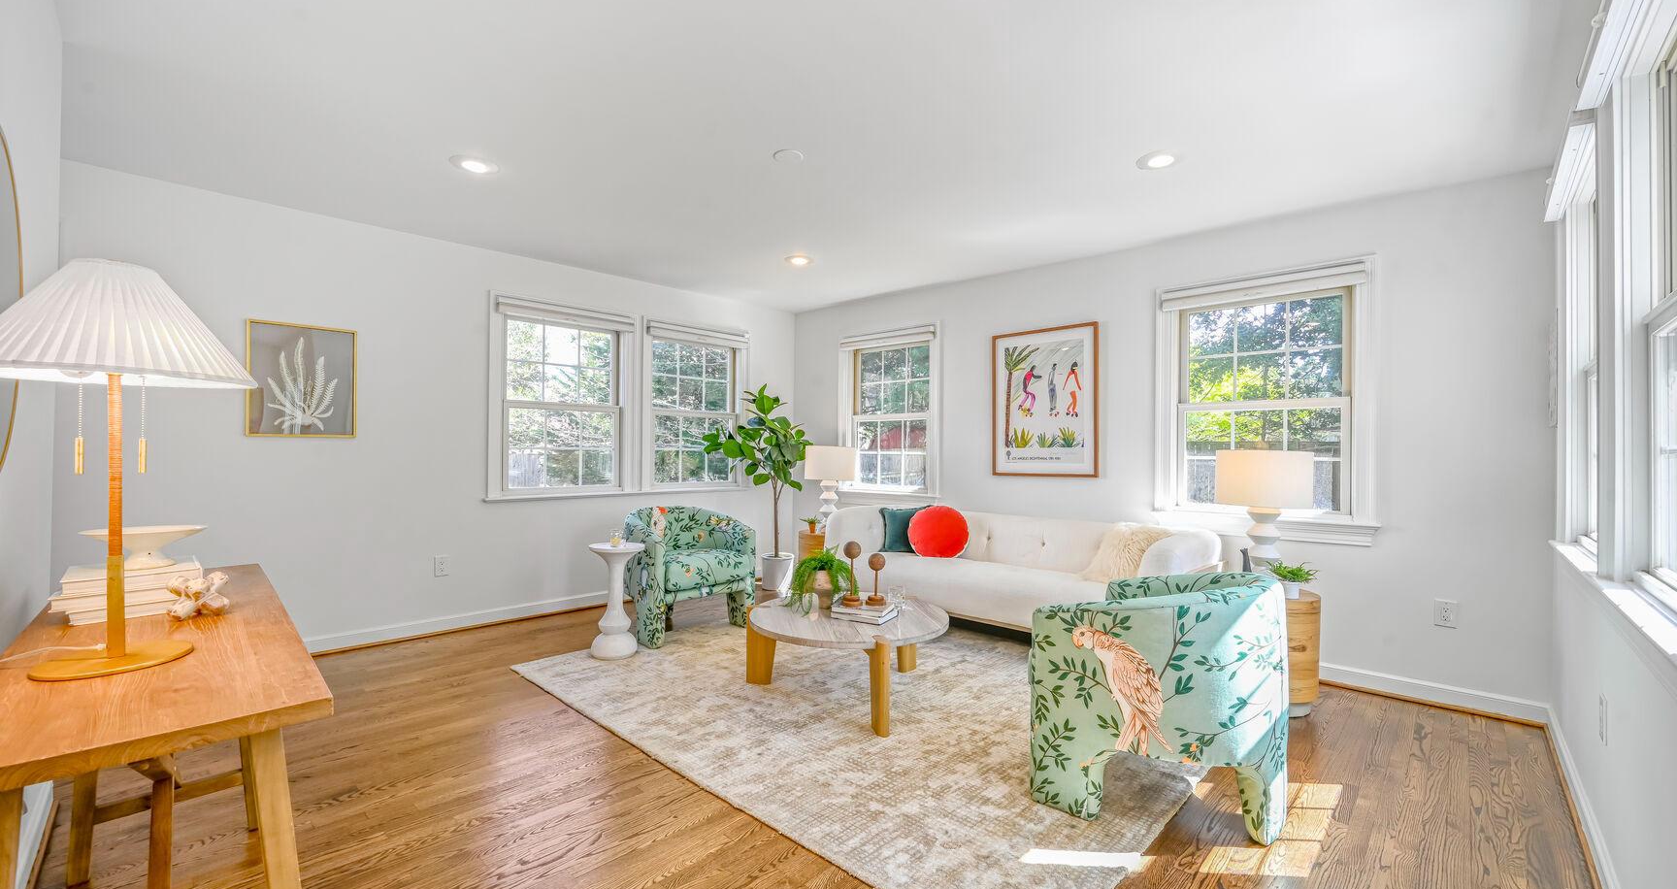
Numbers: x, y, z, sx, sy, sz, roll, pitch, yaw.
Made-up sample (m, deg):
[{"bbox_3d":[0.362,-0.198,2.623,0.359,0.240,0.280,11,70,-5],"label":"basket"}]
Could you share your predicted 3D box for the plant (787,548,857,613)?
[{"bbox_3d":[-0.075,0.663,3.238,0.361,0.296,0.341,0,-1,0],"label":"plant"}]

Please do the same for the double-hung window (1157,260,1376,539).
[{"bbox_3d":[2.284,-0.243,3.580,1.020,1.360,0.110,0,-1,44],"label":"double-hung window"}]

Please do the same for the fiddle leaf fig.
[{"bbox_3d":[-0.663,0.215,5.371,0.883,1.426,0.763,0,-1,0],"label":"fiddle leaf fig"}]

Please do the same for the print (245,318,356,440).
[{"bbox_3d":[-2.933,-0.345,3.580,0.030,0.607,0.472,0,-1,44],"label":"print"}]

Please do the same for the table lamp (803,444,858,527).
[{"bbox_3d":[-0.073,0.345,5.152,0.400,0.660,0.400,1,0,0],"label":"table lamp"}]

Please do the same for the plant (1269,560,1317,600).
[{"bbox_3d":[2.058,0.608,2.957,0.191,0.167,0.191,0,-1,0],"label":"plant"}]

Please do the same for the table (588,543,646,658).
[{"bbox_3d":[-1.267,0.886,3.715,0.316,0.618,0.316,0,-1,0],"label":"table"}]

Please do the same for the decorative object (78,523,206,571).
[{"bbox_3d":[-1.702,0.252,1.603,0.220,0.092,0.220,0,-1,44],"label":"decorative object"}]

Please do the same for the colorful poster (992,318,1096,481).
[{"bbox_3d":[1.381,-0.281,4.436,0.765,1.000,0.032,0,-1,44],"label":"colorful poster"}]

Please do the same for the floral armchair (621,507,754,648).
[{"bbox_3d":[-1.048,0.819,4.286,0.693,0.753,0.763,0,-1,43],"label":"floral armchair"}]

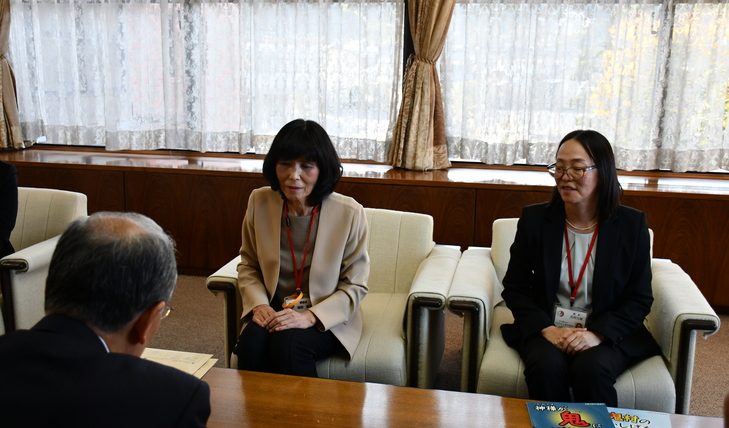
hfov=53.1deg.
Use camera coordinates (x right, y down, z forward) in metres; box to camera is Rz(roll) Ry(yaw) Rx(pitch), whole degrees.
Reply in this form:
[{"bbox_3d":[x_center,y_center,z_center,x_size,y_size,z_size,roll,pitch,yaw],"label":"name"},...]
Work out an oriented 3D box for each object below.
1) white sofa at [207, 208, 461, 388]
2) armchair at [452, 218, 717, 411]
[{"bbox_3d":[-0.069,0.370,2.689,0.785,0.720,0.700,3,13,11],"label":"white sofa"},{"bbox_3d":[0.709,0.415,2.536,0.785,0.720,0.700,3,13,11],"label":"armchair"}]

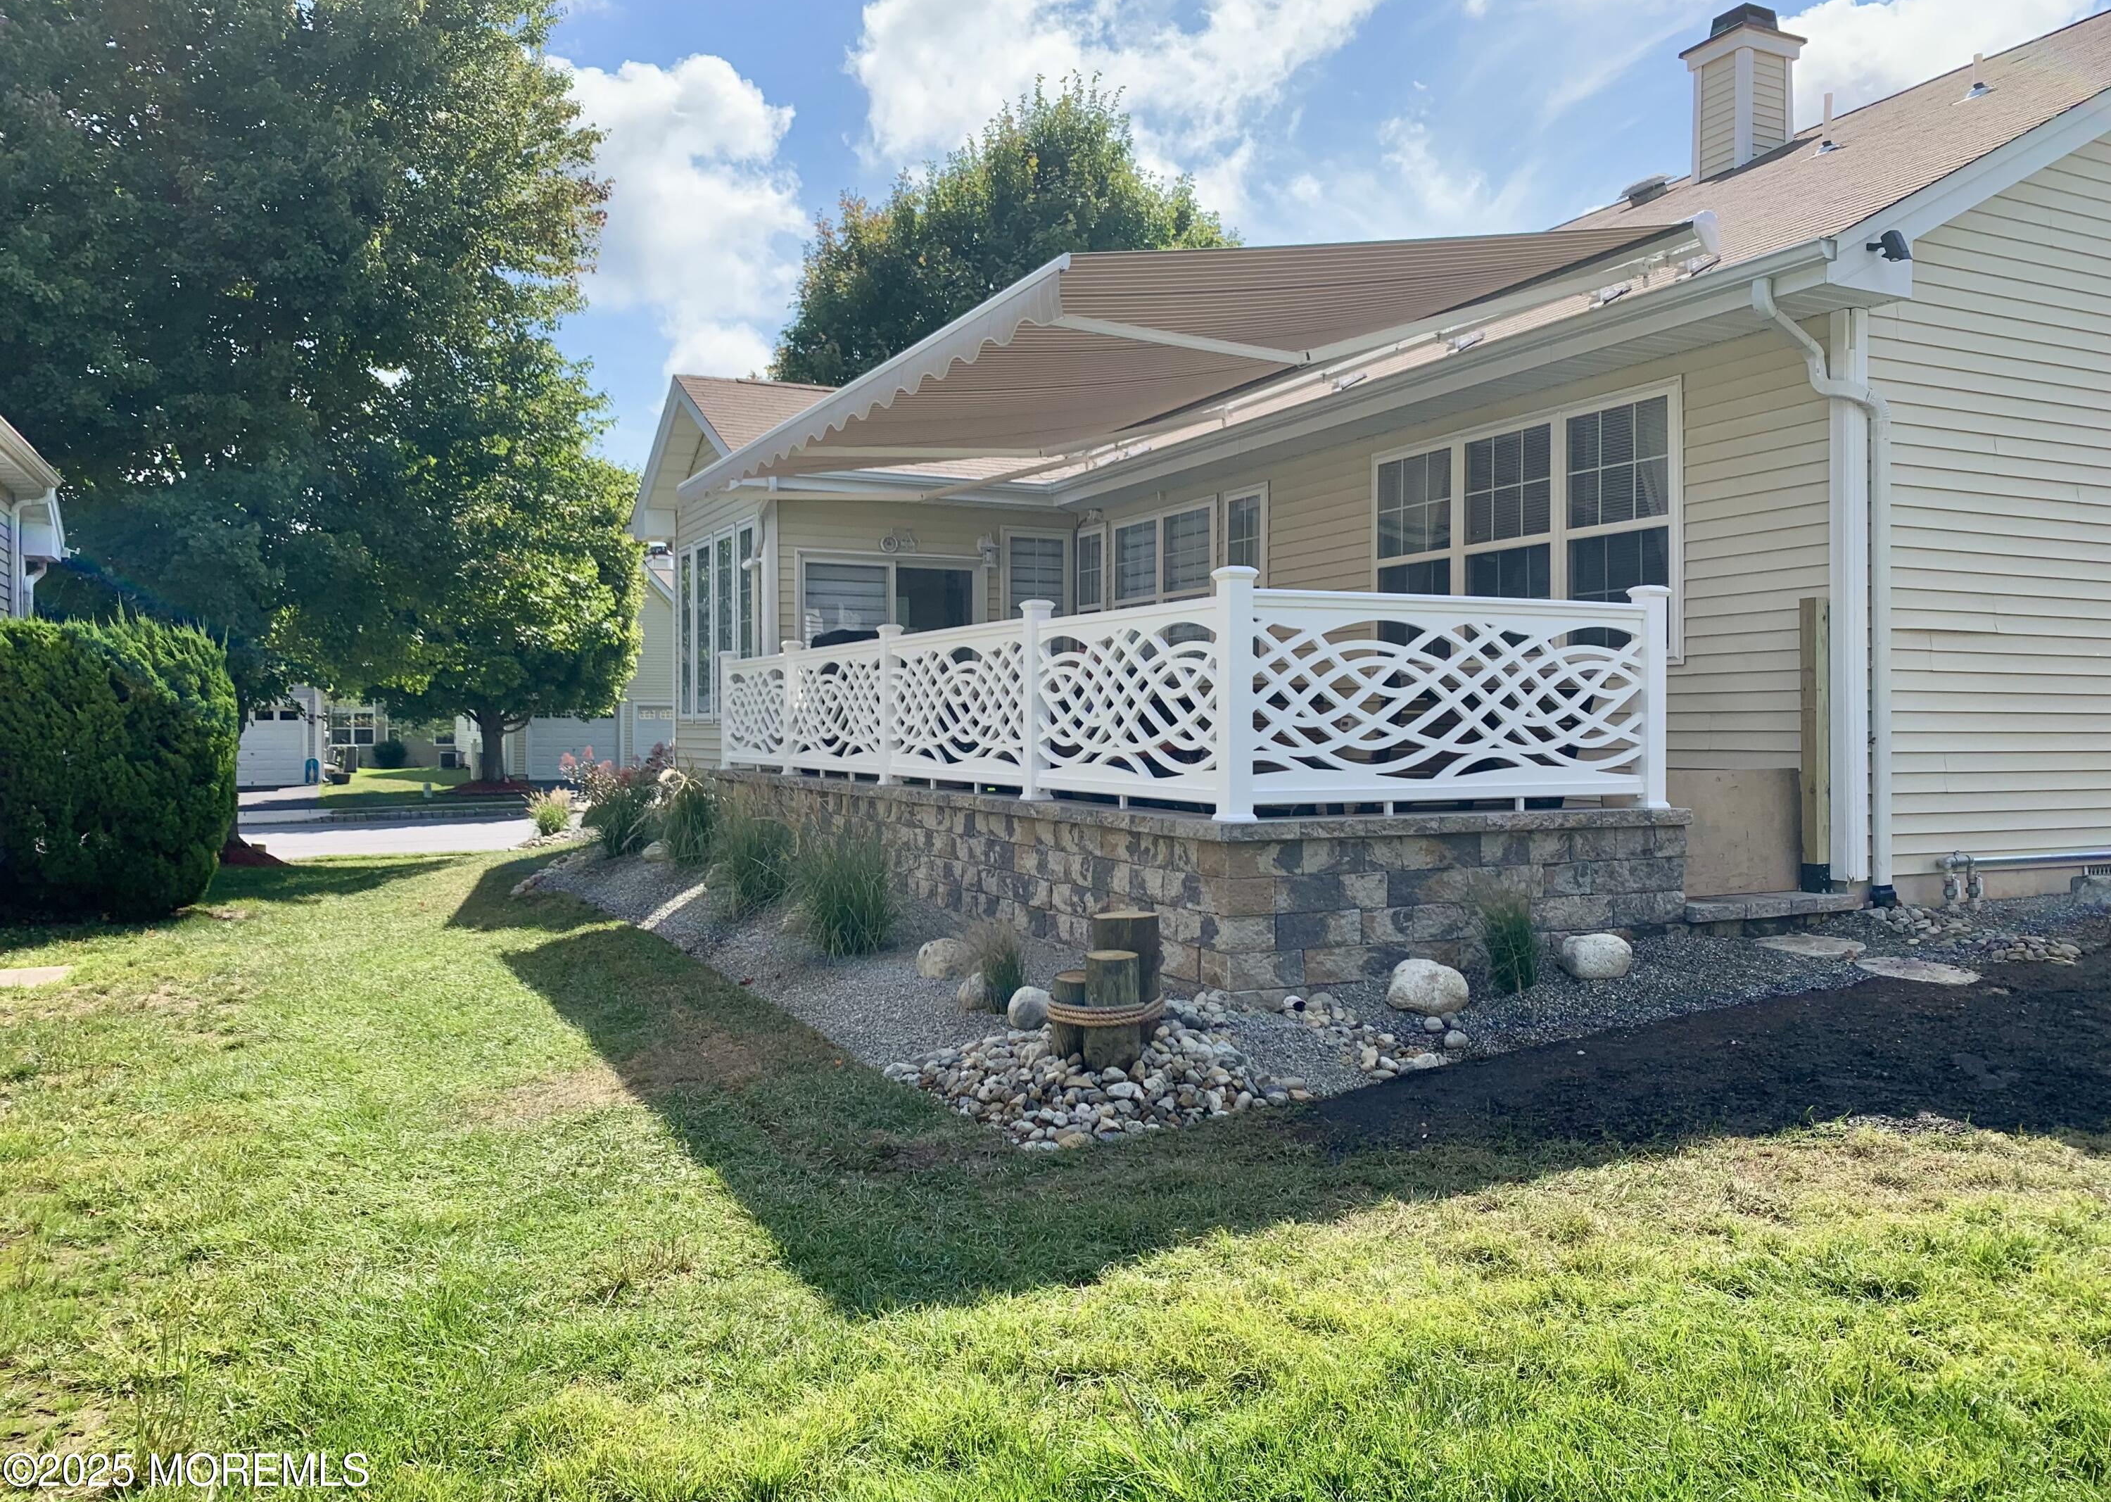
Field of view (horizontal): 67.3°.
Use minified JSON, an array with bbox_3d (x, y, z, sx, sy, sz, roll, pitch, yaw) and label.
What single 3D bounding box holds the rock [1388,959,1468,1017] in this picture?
[{"bbox_3d":[1.489,0.945,6.350,0.320,0.225,0.260,0,1,0],"label":"rock"}]

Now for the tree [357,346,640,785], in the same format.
[{"bbox_3d":[-12.927,-4.309,36.500,6.700,10.100,6.500,0,1,0],"label":"tree"}]

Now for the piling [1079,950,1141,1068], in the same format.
[{"bbox_3d":[0.210,0.955,5.850,0.205,0.410,0.205,0,1,0],"label":"piling"}]

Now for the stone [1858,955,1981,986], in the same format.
[{"bbox_3d":[3.488,0.889,6.400,0.490,0.060,0.370,0,1,18],"label":"stone"}]

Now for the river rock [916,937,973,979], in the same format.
[{"bbox_3d":[-0.512,0.960,7.350,0.260,0.180,0.220,0,1,0],"label":"river rock"}]

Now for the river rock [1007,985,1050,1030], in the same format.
[{"bbox_3d":[-0.105,1.022,6.300,0.175,0.165,0.165,0,1,0],"label":"river rock"}]

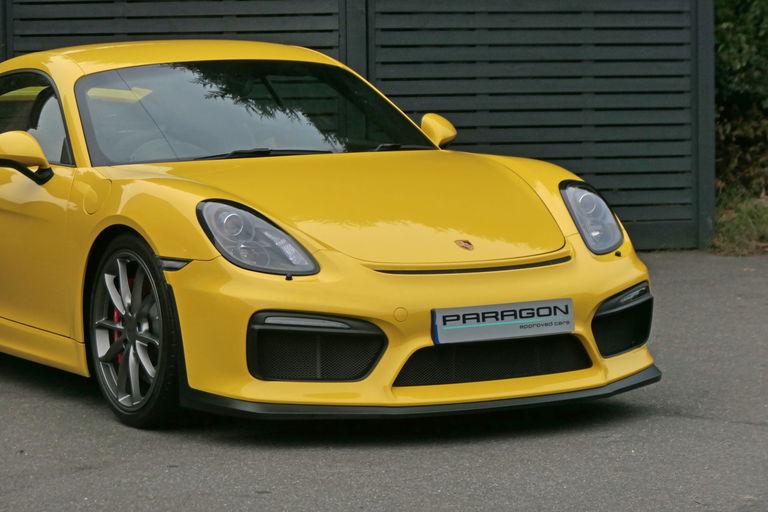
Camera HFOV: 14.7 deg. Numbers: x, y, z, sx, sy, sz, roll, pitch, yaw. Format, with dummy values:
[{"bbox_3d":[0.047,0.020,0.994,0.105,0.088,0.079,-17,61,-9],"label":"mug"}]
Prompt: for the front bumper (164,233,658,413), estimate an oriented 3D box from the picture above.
[{"bbox_3d":[0.223,0.212,9.838,1.800,0.520,0.710,-4,6,-29],"label":"front bumper"}]

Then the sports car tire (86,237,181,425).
[{"bbox_3d":[-0.755,0.243,10.008,0.250,0.675,0.680,-4,6,-29],"label":"sports car tire"}]

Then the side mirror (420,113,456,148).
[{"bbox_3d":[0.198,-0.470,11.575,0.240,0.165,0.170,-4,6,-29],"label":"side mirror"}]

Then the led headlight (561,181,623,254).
[{"bbox_3d":[0.696,-0.136,10.295,0.300,0.250,0.530,-4,6,-29],"label":"led headlight"}]

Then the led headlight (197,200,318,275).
[{"bbox_3d":[-0.446,-0.058,9.657,0.300,0.250,0.530,-4,6,-29],"label":"led headlight"}]

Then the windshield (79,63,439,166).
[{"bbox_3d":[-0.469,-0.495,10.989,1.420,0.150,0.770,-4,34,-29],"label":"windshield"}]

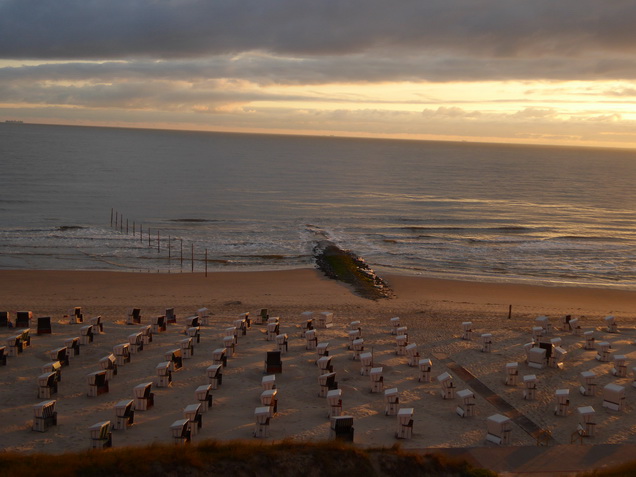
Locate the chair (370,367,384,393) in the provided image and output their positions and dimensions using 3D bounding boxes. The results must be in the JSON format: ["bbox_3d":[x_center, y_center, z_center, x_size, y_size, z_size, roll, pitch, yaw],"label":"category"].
[{"bbox_3d":[4.710,11.279,64.217,0.970,1.600,1.200,3,7,5],"label":"chair"}]

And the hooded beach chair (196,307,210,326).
[{"bbox_3d":[-12.020,8.249,84.833,1.000,1.550,1.200,-1,8,-22],"label":"hooded beach chair"}]

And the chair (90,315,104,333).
[{"bbox_3d":[-22.047,8.592,80.400,0.957,1.620,1.210,2,7,0],"label":"chair"}]

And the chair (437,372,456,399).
[{"bbox_3d":[10.073,11.579,63.175,1.150,1.650,1.200,2,7,-4],"label":"chair"}]

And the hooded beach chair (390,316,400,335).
[{"bbox_3d":[8.380,9.425,87.922,1.000,1.650,1.170,3,7,8],"label":"hooded beach chair"}]

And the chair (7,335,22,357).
[{"bbox_3d":[-26.780,9.413,71.469,1.000,1.650,1.170,3,7,6],"label":"chair"}]

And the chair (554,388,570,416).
[{"bbox_3d":[17.378,11.633,57.392,0.950,1.600,1.200,4,8,14],"label":"chair"}]

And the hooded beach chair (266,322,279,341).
[{"bbox_3d":[-4.539,9.404,82.065,1.000,1.650,1.170,3,7,6],"label":"hooded beach chair"}]

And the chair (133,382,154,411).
[{"bbox_3d":[-11.849,10.715,55.157,0.950,1.600,1.200,4,7,13],"label":"chair"}]

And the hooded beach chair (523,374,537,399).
[{"bbox_3d":[16.454,11.585,62.759,0.950,1.600,1.200,4,7,9],"label":"hooded beach chair"}]

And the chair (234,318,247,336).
[{"bbox_3d":[-7.682,8.883,79.979,0.950,1.600,1.200,4,8,14],"label":"chair"}]

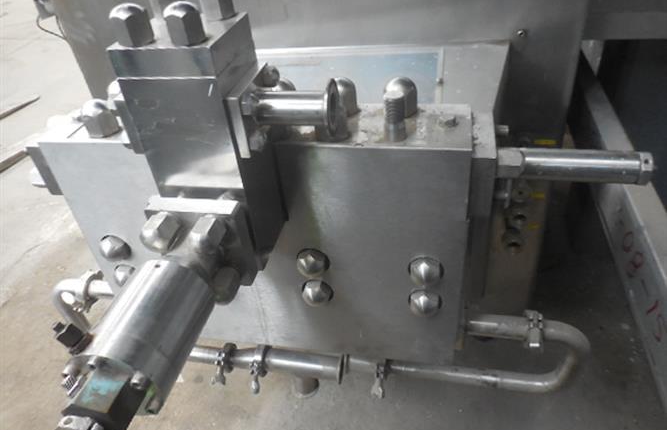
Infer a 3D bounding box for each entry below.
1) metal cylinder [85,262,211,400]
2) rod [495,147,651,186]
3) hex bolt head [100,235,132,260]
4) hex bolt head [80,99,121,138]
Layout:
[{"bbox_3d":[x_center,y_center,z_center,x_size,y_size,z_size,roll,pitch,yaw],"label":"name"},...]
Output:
[{"bbox_3d":[-0.153,0.098,0.403,0.070,0.070,0.105,3,37,12],"label":"metal cylinder"},{"bbox_3d":[0.264,-0.053,0.530,0.158,0.034,0.034,3,37,12],"label":"rod"},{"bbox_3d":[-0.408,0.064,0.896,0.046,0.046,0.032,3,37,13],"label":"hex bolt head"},{"bbox_3d":[-0.296,-0.123,0.603,0.038,0.041,0.038,3,37,12],"label":"hex bolt head"}]

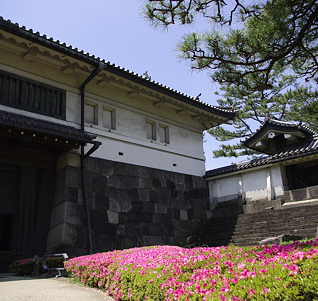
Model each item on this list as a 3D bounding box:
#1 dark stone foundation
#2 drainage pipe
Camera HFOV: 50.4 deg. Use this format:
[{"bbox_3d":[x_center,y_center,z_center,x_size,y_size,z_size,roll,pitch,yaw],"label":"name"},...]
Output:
[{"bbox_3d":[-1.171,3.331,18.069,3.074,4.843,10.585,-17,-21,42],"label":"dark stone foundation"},{"bbox_3d":[-2.994,0.348,14.916,1.624,8.758,0.261,-17,-21,42],"label":"drainage pipe"}]

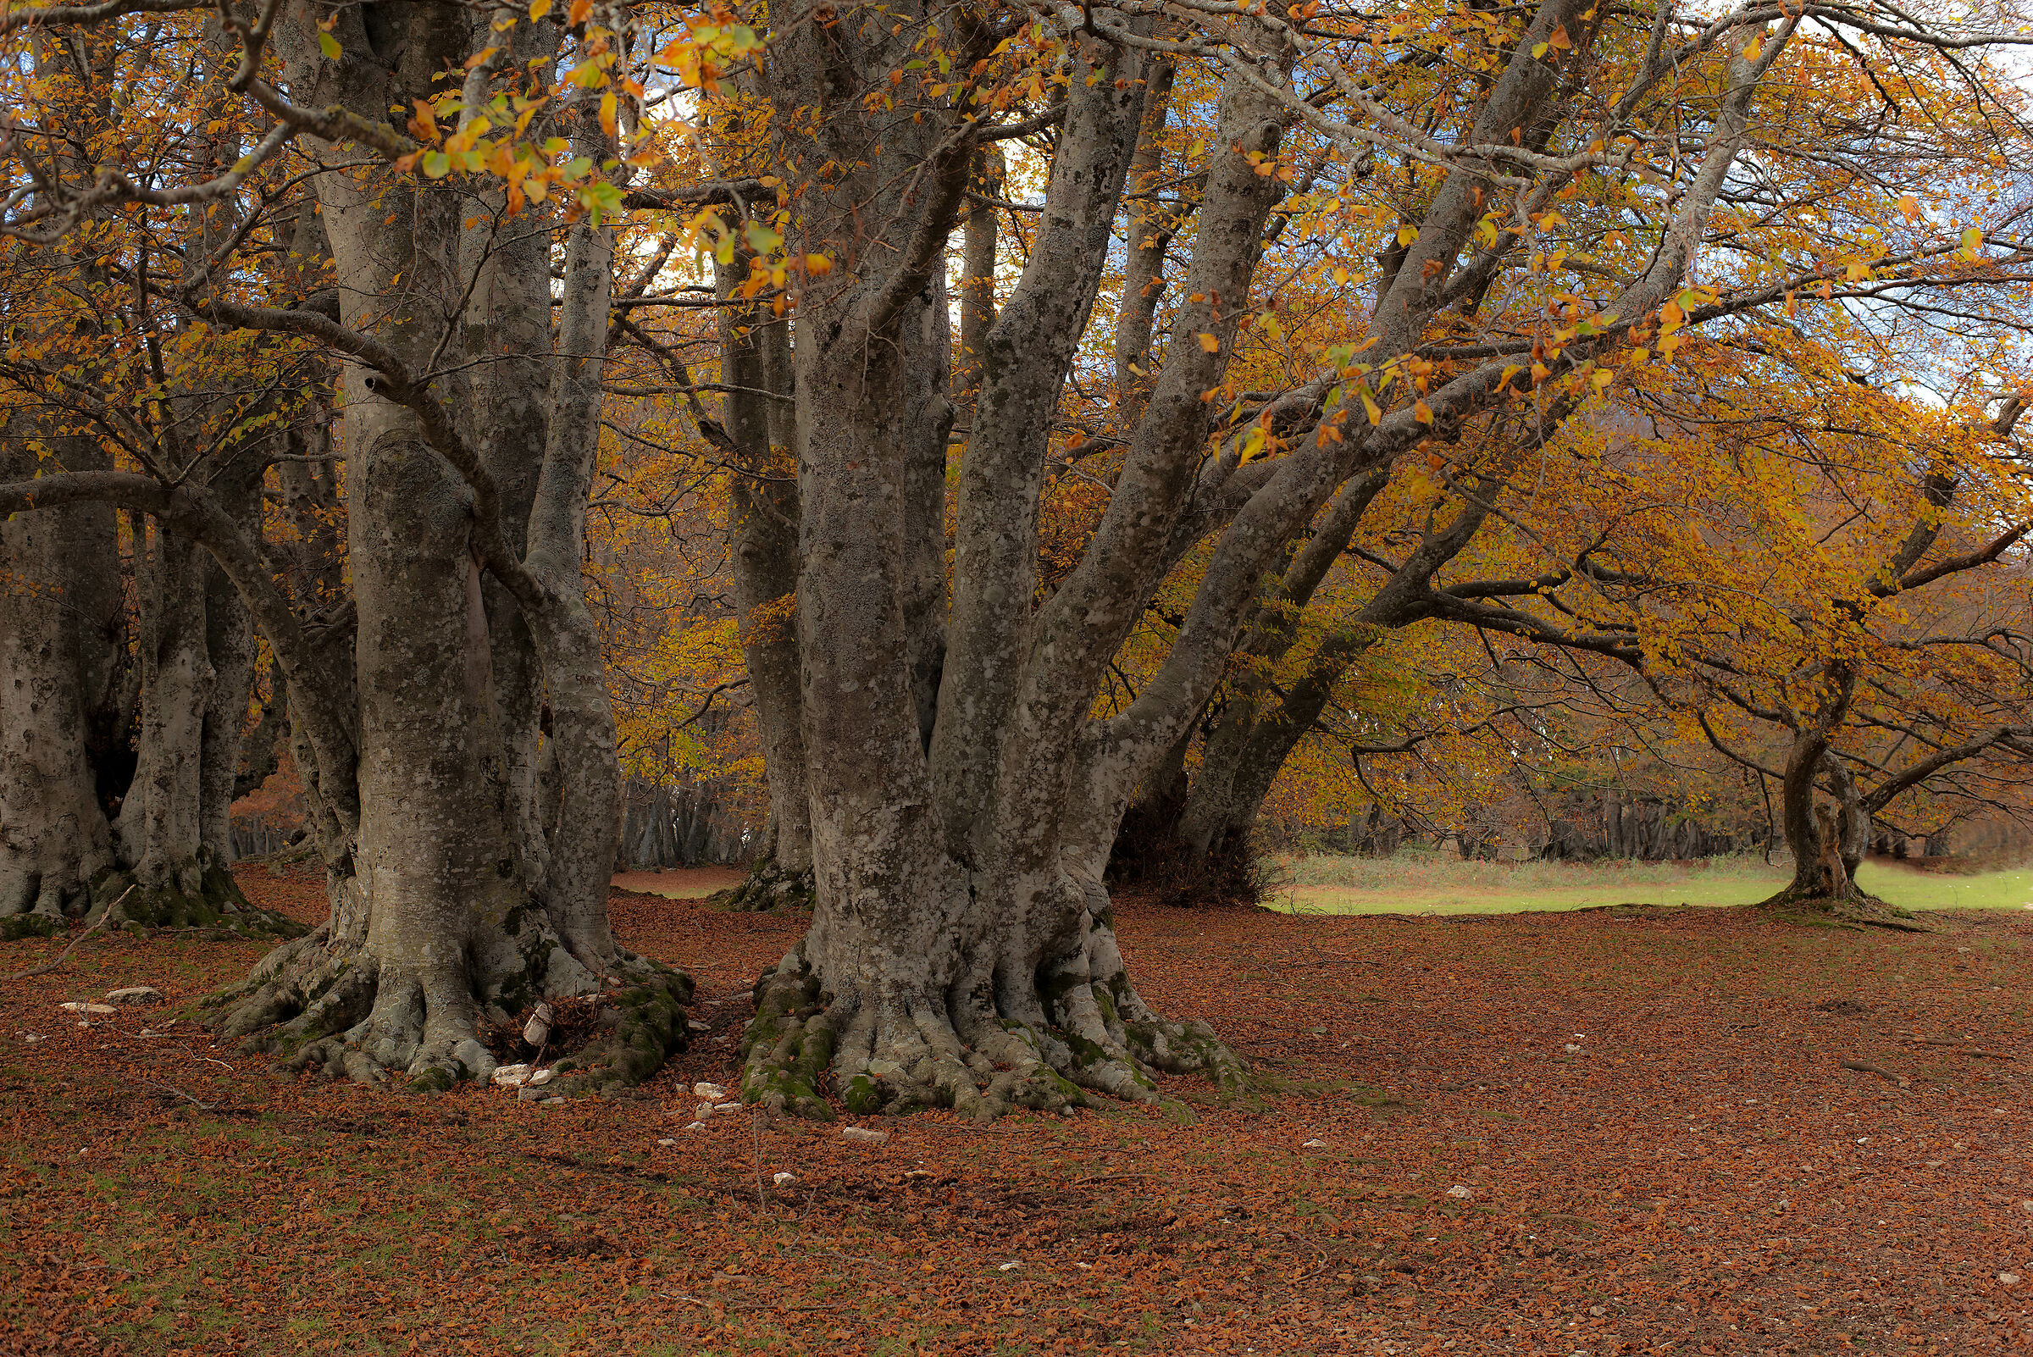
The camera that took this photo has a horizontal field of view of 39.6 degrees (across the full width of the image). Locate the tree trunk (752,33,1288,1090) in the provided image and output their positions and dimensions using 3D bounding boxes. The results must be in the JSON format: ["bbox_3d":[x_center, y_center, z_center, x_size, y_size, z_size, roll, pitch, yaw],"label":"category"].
[{"bbox_3d":[-0.064,-0.637,15.200,2.800,5.740,2.500,0,-2,0],"label":"tree trunk"}]

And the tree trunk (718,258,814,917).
[{"bbox_3d":[-2.945,-1.246,35.500,1.800,8.230,1.700,0,-2,0],"label":"tree trunk"}]

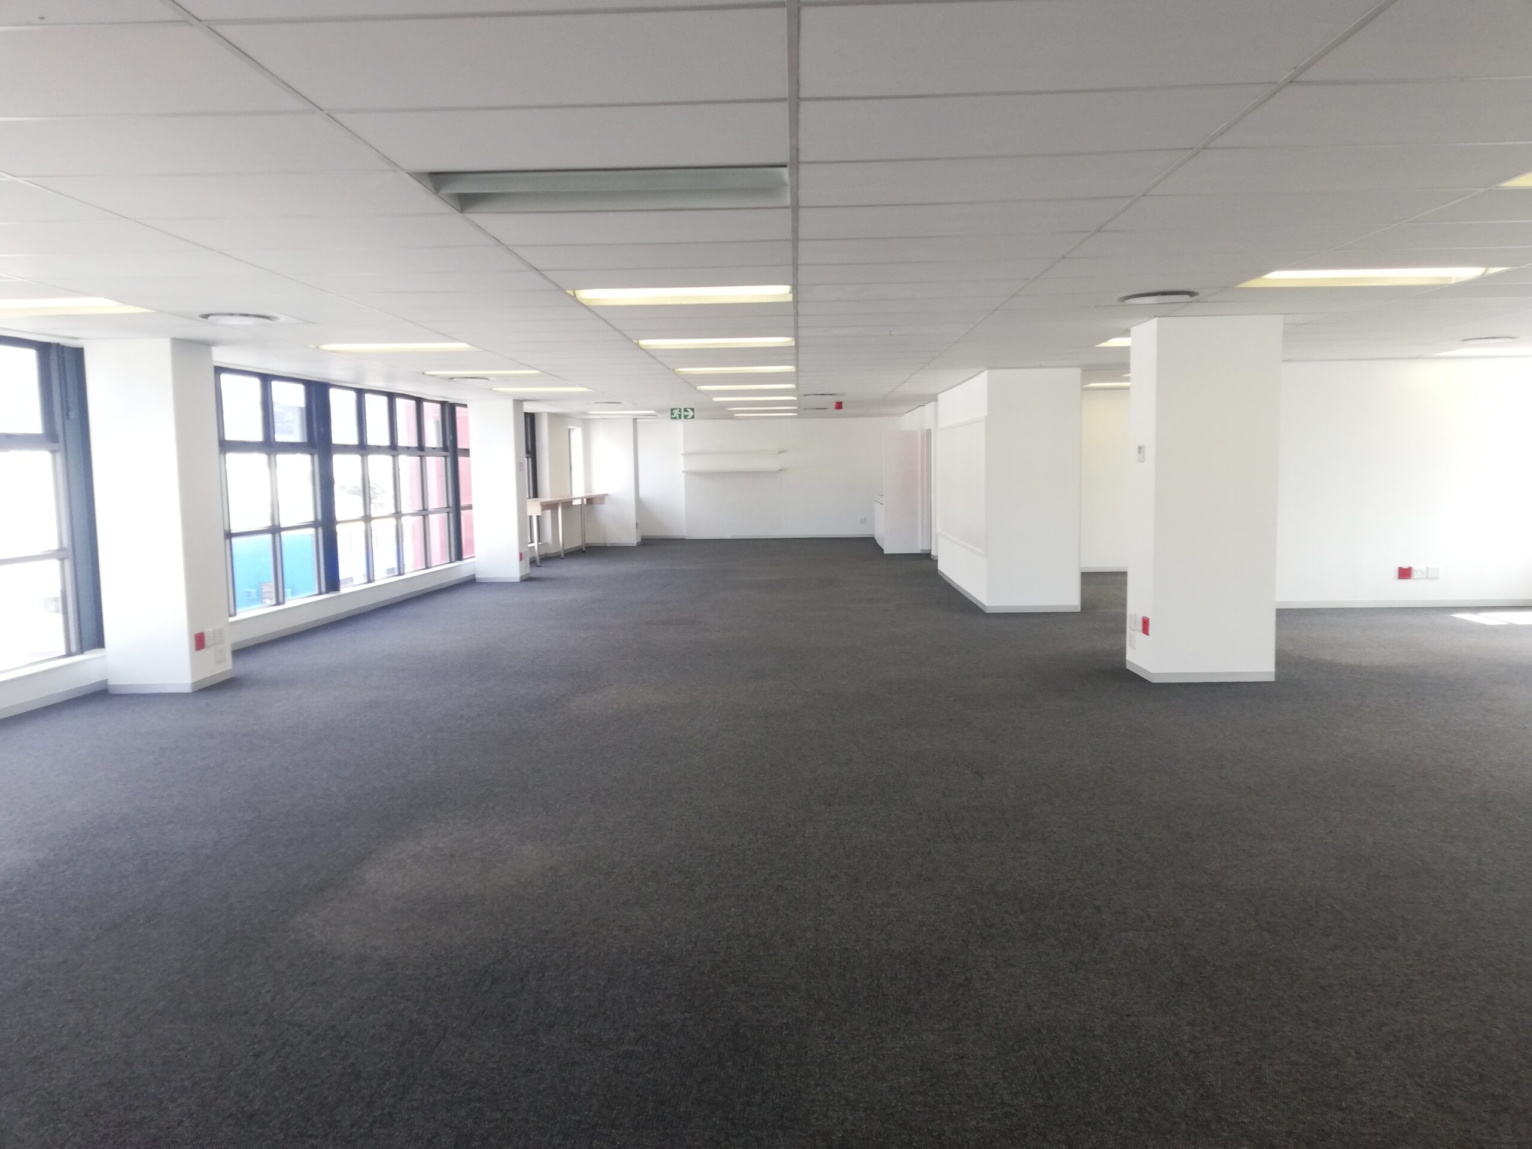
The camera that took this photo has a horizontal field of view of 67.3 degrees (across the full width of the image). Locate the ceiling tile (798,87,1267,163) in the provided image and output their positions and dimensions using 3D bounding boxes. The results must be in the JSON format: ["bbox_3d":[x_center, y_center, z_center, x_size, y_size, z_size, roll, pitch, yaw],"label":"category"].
[{"bbox_3d":[0.679,-1.230,3.164,1.175,0.020,0.575,-1,5,2],"label":"ceiling tile"}]

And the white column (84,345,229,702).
[{"bbox_3d":[-4.251,-0.404,8.106,0.580,2.407,0.580,-1,5,2],"label":"white column"}]

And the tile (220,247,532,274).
[{"bbox_3d":[-1.662,-1.375,5.032,1.195,0.025,0.595,-1,5,2],"label":"tile"}]

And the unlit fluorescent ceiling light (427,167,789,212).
[{"bbox_3d":[-0.500,-1.311,3.797,1.195,0.080,0.595,-1,5,2],"label":"unlit fluorescent ceiling light"}]

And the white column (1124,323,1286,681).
[{"bbox_3d":[2.982,-0.505,7.887,0.815,2.410,0.595,-1,5,2],"label":"white column"}]

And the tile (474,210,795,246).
[{"bbox_3d":[-0.484,-1.327,4.396,1.175,0.020,0.575,-1,5,2],"label":"tile"}]

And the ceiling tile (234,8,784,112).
[{"bbox_3d":[-0.538,-1.157,2.605,1.175,0.020,0.575,-1,5,2],"label":"ceiling tile"}]

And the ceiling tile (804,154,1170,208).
[{"bbox_3d":[0.700,-1.296,3.761,1.195,0.025,0.595,-1,5,2],"label":"ceiling tile"}]

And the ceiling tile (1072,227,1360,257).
[{"bbox_3d":[1.936,-1.426,4.916,1.195,0.025,0.595,-1,5,2],"label":"ceiling tile"}]

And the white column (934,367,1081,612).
[{"bbox_3d":[2.713,-1.024,13.427,0.920,2.407,4.130,-1,5,2],"label":"white column"}]

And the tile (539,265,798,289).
[{"bbox_3d":[-0.447,-1.441,5.590,1.175,0.020,0.575,-1,5,2],"label":"tile"}]

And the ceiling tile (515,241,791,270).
[{"bbox_3d":[-0.462,-1.392,4.994,1.195,0.025,0.595,-1,5,2],"label":"ceiling tile"}]

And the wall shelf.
[{"bbox_3d":[-0.685,-2.237,22.950,2.000,0.460,0.280,-1,5,2],"label":"wall shelf"}]

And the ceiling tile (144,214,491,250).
[{"bbox_3d":[-1.680,-1.318,4.436,1.195,0.025,0.595,-1,5,2],"label":"ceiling tile"}]

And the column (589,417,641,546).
[{"bbox_3d":[-2.925,-1.753,22.082,0.900,2.407,0.570,-1,5,2],"label":"column"}]

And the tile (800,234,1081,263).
[{"bbox_3d":[0.737,-1.409,4.955,1.195,0.025,0.595,-1,5,2],"label":"tile"}]

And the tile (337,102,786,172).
[{"bbox_3d":[-0.520,-1.213,3.202,1.175,0.020,0.575,-1,5,2],"label":"tile"}]

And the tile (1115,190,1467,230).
[{"bbox_3d":[1.918,-1.369,4.319,1.195,0.025,0.595,-1,5,2],"label":"tile"}]

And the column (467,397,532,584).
[{"bbox_3d":[-3.576,-1.117,15.499,0.580,2.407,0.580,-1,5,2],"label":"column"}]

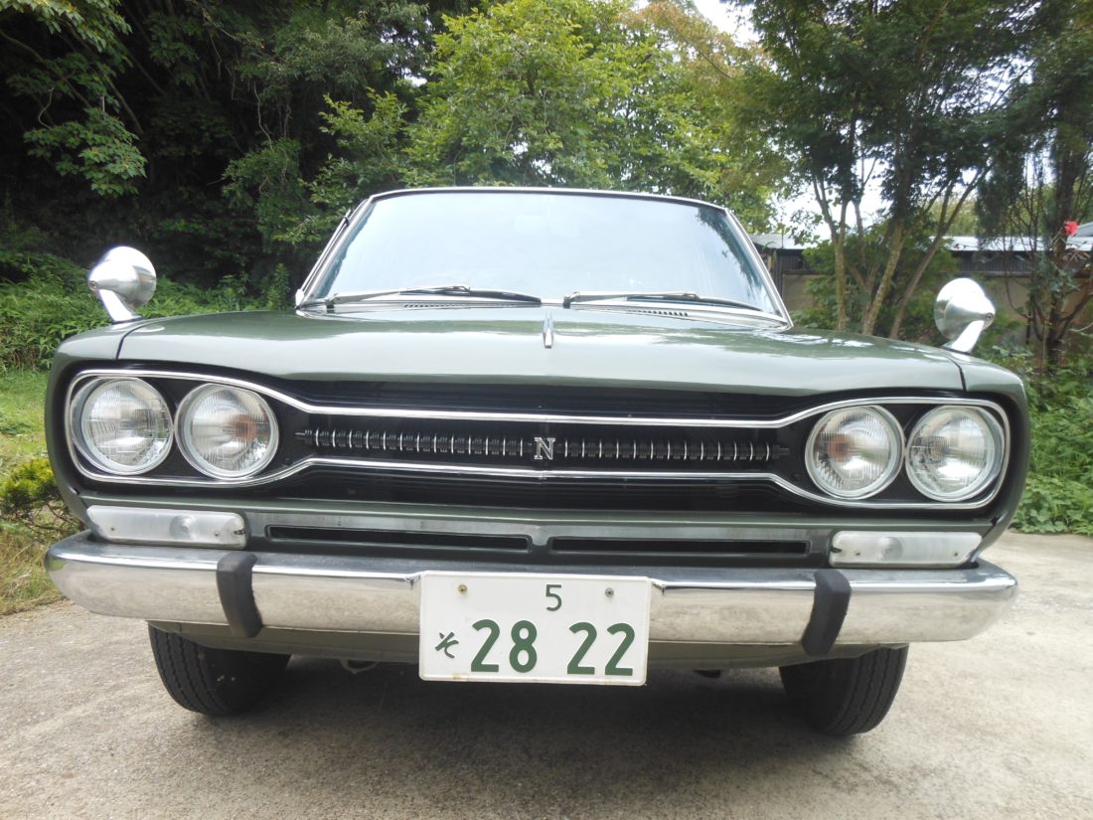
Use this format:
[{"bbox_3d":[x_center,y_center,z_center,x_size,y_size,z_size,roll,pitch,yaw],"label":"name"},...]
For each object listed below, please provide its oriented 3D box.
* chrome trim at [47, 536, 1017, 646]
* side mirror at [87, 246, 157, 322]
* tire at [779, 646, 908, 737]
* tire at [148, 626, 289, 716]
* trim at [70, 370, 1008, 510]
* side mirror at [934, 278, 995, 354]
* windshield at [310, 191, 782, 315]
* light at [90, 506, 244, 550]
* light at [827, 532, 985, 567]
[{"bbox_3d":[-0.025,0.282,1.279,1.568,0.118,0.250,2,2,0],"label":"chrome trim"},{"bbox_3d":[-0.740,-0.219,1.379,0.120,0.138,0.115,2,2,0],"label":"side mirror"},{"bbox_3d":[0.623,0.402,1.782,0.155,0.604,0.604,2,2,0],"label":"tire"},{"bbox_3d":[-0.685,0.361,1.785,0.155,0.604,0.604,2,2,0],"label":"tire"},{"bbox_3d":[-0.012,0.048,1.228,1.490,0.177,0.110,2,2,0],"label":"trim"},{"bbox_3d":[0.729,-0.163,1.377,0.118,0.138,0.115,2,2,0],"label":"side mirror"},{"bbox_3d":[0.004,-0.459,2.296,1.308,0.502,0.113,2,-38,0],"label":"windshield"},{"bbox_3d":[-0.600,0.185,1.246,0.250,0.056,0.060,2,2,0],"label":"light"},{"bbox_3d":[0.568,0.219,1.244,0.240,0.056,0.060,2,2,0],"label":"light"}]

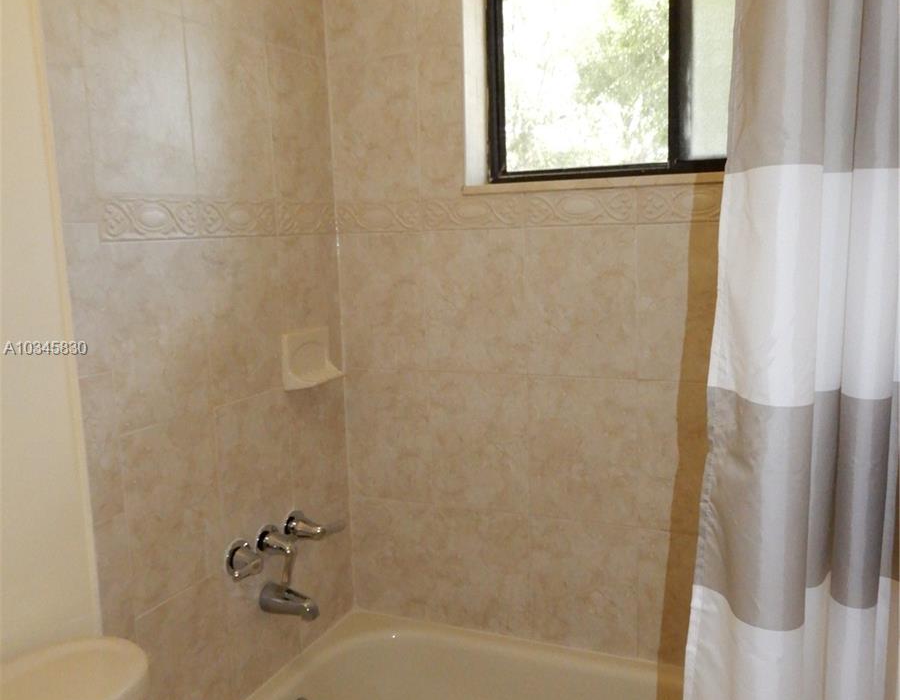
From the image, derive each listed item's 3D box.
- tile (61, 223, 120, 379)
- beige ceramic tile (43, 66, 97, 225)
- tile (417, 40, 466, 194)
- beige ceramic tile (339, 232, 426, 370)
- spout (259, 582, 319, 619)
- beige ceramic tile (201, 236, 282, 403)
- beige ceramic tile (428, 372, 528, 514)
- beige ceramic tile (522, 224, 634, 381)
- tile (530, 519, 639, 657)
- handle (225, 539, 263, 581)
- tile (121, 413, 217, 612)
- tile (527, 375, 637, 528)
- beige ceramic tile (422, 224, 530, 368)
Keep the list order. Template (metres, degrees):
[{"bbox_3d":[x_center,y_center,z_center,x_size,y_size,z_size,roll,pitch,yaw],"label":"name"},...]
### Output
[{"bbox_3d":[-0.610,-0.085,1.402,0.010,0.256,0.066,2,9,25],"label":"tile"},{"bbox_3d":[-0.622,-0.334,1.366,0.011,0.252,0.073,2,9,24],"label":"beige ceramic tile"},{"bbox_3d":[-0.015,-0.528,1.944,0.113,0.339,0.012,2,9,24],"label":"tile"},{"bbox_3d":[-0.166,-0.121,2.062,0.236,0.339,0.010,2,9,24],"label":"beige ceramic tile"},{"bbox_3d":[-0.354,0.558,1.842,0.138,0.070,0.055,2,9,24],"label":"spout"},{"bbox_3d":[-0.440,-0.070,1.790,0.011,0.339,0.256,2,9,24],"label":"beige ceramic tile"},{"bbox_3d":[0.073,0.225,2.025,0.254,0.341,0.011,2,9,24],"label":"beige ceramic tile"},{"bbox_3d":[0.292,-0.106,1.862,0.253,0.339,0.010,2,9,24],"label":"beige ceramic tile"},{"bbox_3d":[0.316,0.557,1.968,0.252,0.312,0.011,2,9,24],"label":"tile"},{"bbox_3d":[-0.430,0.443,1.742,0.065,0.079,0.119,2,9,25],"label":"handle"},{"bbox_3d":[-0.533,0.305,1.609,0.011,0.341,0.250,2,9,24],"label":"tile"},{"bbox_3d":[0.305,0.232,1.921,0.252,0.341,0.011,2,9,24],"label":"tile"},{"bbox_3d":[0.059,-0.114,1.964,0.253,0.339,0.010,2,9,24],"label":"beige ceramic tile"}]

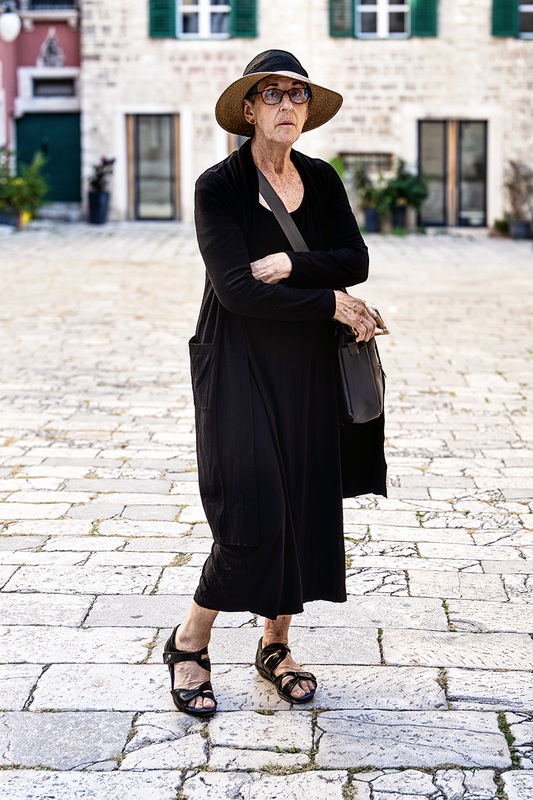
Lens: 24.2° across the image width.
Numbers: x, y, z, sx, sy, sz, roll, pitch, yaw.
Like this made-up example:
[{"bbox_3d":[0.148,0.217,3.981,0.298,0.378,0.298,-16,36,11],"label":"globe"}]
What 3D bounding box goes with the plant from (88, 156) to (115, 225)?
[{"bbox_3d":[-3.117,-3.957,23.500,0.480,1.230,0.470,-1,12,-4],"label":"plant"}]

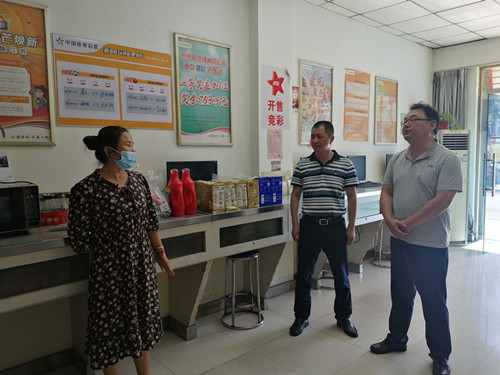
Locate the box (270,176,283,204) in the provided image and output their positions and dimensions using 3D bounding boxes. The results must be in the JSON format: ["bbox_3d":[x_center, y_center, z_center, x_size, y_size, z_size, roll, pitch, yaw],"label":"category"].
[{"bbox_3d":[0.173,0.025,3.317,0.132,0.236,0.150,-6,7,-42],"label":"box"}]

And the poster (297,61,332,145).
[{"bbox_3d":[0.752,-0.925,4.375,0.600,0.900,0.025,-6,7,-42],"label":"poster"}]

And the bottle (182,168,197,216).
[{"bbox_3d":[-0.439,0.029,2.829,0.095,0.333,0.125,-6,7,-42],"label":"bottle"}]

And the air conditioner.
[{"bbox_3d":[3.171,0.009,6.051,0.380,1.740,0.250,1,6,12],"label":"air conditioner"}]

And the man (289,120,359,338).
[{"bbox_3d":[0.603,0.325,3.182,0.560,1.710,0.330,1,6,15],"label":"man"}]

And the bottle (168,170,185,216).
[{"bbox_3d":[-0.523,0.036,2.765,0.095,0.333,0.125,-6,7,-42],"label":"bottle"}]

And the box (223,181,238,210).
[{"bbox_3d":[-0.206,0.065,3.018,0.108,0.218,0.190,-6,7,-42],"label":"box"}]

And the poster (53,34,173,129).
[{"bbox_3d":[-0.945,-0.732,2.845,0.880,0.590,0.020,-6,7,-42],"label":"poster"}]

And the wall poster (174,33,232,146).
[{"bbox_3d":[-0.379,-0.809,3.349,0.595,0.895,0.025,-6,7,-42],"label":"wall poster"}]

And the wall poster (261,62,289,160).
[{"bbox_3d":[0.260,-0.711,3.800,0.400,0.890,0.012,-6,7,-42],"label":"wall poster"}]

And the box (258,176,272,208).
[{"bbox_3d":[0.073,0.034,3.230,0.132,0.236,0.150,-6,7,-42],"label":"box"}]

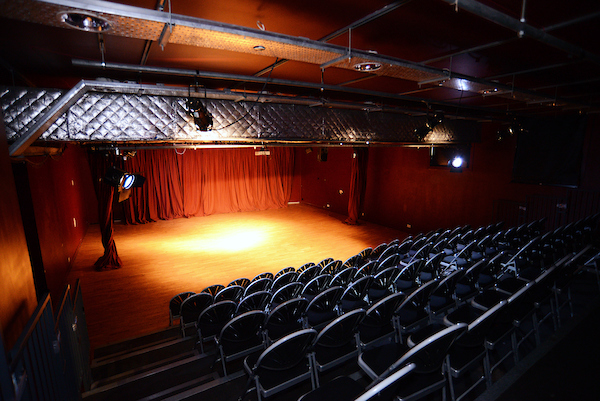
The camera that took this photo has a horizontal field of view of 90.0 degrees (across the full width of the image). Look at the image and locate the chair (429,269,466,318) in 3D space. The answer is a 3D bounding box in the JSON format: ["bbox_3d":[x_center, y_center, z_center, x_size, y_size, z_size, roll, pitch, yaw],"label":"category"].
[{"bbox_3d":[1.522,1.075,3.269,0.480,0.800,0.470,-7,11,-32],"label":"chair"}]

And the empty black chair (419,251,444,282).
[{"bbox_3d":[1.904,1.124,4.512,0.480,0.800,0.470,-7,11,-32],"label":"empty black chair"}]

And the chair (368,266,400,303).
[{"bbox_3d":[1.041,1.210,4.036,0.470,0.800,0.500,-6,11,-32],"label":"chair"}]

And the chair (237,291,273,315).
[{"bbox_3d":[-0.613,1.521,3.946,0.480,0.800,0.470,-7,11,-32],"label":"chair"}]

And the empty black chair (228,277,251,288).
[{"bbox_3d":[-1.145,1.690,5.382,0.460,0.815,0.510,-6,12,-31],"label":"empty black chair"}]

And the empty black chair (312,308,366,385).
[{"bbox_3d":[0.267,1.188,2.537,0.460,0.815,0.510,-6,12,-31],"label":"empty black chair"}]

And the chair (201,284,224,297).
[{"bbox_3d":[-1.536,1.733,5.143,0.460,0.815,0.510,-6,12,-31],"label":"chair"}]

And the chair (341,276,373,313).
[{"bbox_3d":[0.665,1.270,3.736,0.480,0.800,0.470,-7,11,-32],"label":"chair"}]

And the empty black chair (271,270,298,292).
[{"bbox_3d":[-0.298,1.578,5.214,0.480,0.800,0.470,-7,11,-32],"label":"empty black chair"}]

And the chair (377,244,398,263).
[{"bbox_3d":[1.901,1.320,6.592,0.480,0.800,0.470,-7,11,-32],"label":"chair"}]

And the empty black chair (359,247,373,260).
[{"bbox_3d":[1.391,1.415,6.931,0.460,0.815,0.510,-6,12,-31],"label":"empty black chair"}]

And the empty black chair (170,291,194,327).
[{"bbox_3d":[-2.032,1.905,5.147,0.480,0.800,0.470,-7,11,-32],"label":"empty black chair"}]

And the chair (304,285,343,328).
[{"bbox_3d":[0.251,1.312,3.516,0.470,0.800,0.500,-6,11,-32],"label":"chair"}]

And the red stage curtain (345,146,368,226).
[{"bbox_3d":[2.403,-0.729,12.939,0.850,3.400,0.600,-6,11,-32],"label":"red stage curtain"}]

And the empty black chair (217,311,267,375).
[{"bbox_3d":[-0.604,1.389,2.995,0.470,0.800,0.500,-6,11,-32],"label":"empty black chair"}]

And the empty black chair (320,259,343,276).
[{"bbox_3d":[0.528,1.481,5.732,0.480,0.800,0.470,-7,11,-32],"label":"empty black chair"}]

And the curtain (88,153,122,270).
[{"bbox_3d":[-4.756,0.245,7.327,0.620,2.950,0.420,-6,12,-31],"label":"curtain"}]

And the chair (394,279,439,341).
[{"bbox_3d":[1.109,1.124,3.010,0.480,0.800,0.470,-7,11,-32],"label":"chair"}]

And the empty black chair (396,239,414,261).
[{"bbox_3d":[2.076,1.210,6.386,0.460,0.815,0.510,-6,12,-31],"label":"empty black chair"}]

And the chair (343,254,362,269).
[{"bbox_3d":[0.979,1.429,6.080,0.470,0.800,0.500,-6,11,-32],"label":"chair"}]

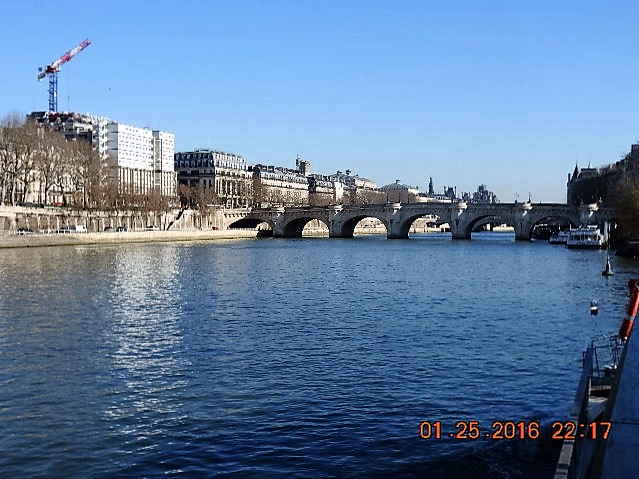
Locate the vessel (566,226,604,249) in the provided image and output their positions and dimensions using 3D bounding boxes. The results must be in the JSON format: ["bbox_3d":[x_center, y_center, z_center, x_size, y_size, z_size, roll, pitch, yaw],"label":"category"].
[{"bbox_3d":[59.900,-0.800,207.500,7.000,4.800,27.000,0,1,17],"label":"vessel"}]

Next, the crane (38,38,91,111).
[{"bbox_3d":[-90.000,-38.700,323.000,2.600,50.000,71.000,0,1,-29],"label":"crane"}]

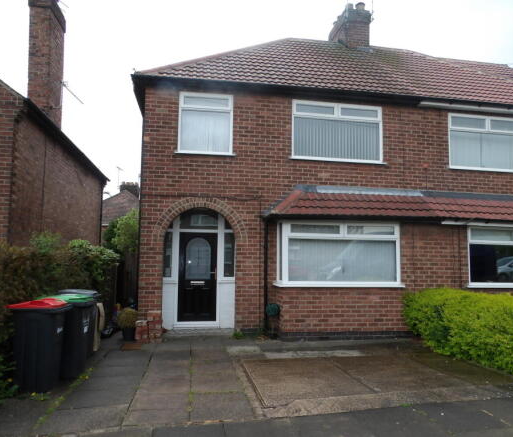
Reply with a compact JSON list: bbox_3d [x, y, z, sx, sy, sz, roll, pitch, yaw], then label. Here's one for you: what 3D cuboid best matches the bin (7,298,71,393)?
[{"bbox_3d":[-2.628,1.488,4.876,0.630,1.060,0.530,1,-5,-2],"label":"bin"}]

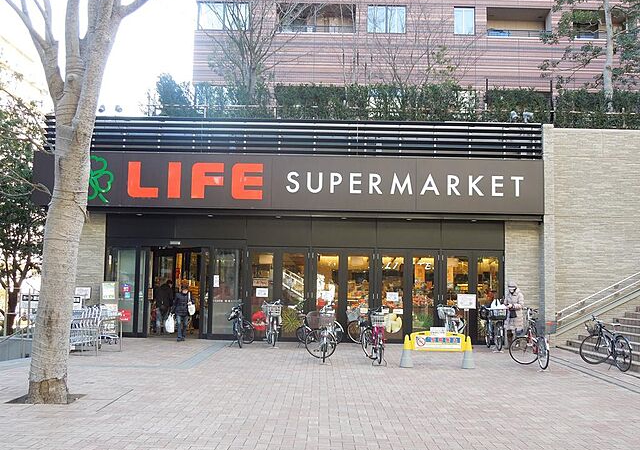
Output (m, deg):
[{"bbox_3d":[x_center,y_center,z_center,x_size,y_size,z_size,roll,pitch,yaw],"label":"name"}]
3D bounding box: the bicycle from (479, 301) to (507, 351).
[{"bbox_3d":[4.481,2.689,18.624,0.580,1.080,1.680,2,-5,-10],"label":"bicycle"}]

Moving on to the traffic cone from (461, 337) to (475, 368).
[{"bbox_3d":[2.823,2.399,13.634,0.270,0.620,0.270,1,-5,0],"label":"traffic cone"}]

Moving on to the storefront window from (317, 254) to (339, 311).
[{"bbox_3d":[0.227,2.019,20.502,0.650,2.420,0.070,1,-5,0],"label":"storefront window"}]

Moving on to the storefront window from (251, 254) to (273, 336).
[{"bbox_3d":[-1.650,1.977,20.512,0.650,2.450,0.070,1,-5,0],"label":"storefront window"}]

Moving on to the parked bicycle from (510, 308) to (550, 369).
[{"bbox_3d":[4.096,2.222,14.172,0.580,1.100,1.700,1,-5,-4],"label":"parked bicycle"}]

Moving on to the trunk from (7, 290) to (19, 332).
[{"bbox_3d":[-9.971,2.805,23.381,0.340,1.500,0.340,1,-5,0],"label":"trunk"}]

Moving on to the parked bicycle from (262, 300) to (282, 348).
[{"bbox_3d":[-1.208,2.456,18.059,0.540,1.100,1.720,1,-5,-7],"label":"parked bicycle"}]

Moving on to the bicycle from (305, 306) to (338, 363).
[{"bbox_3d":[0.042,2.305,15.059,0.660,1.080,1.650,1,-5,-5],"label":"bicycle"}]

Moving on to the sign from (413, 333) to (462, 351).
[{"bbox_3d":[2.357,2.342,14.345,0.990,0.370,0.070,1,-5,0],"label":"sign"}]

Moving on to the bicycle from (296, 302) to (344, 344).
[{"bbox_3d":[0.011,2.530,18.606,1.680,1.080,0.550,5,-6,-40],"label":"bicycle"}]

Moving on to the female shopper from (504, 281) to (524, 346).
[{"bbox_3d":[5.065,2.322,18.780,0.520,1.680,0.420,-3,-6,37],"label":"female shopper"}]

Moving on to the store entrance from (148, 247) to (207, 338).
[{"bbox_3d":[-4.056,1.935,20.524,1.650,2.590,0.200,1,-5,0],"label":"store entrance"}]

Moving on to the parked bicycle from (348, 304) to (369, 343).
[{"bbox_3d":[1.043,2.661,19.039,0.620,1.080,1.650,1,-5,-5],"label":"parked bicycle"}]

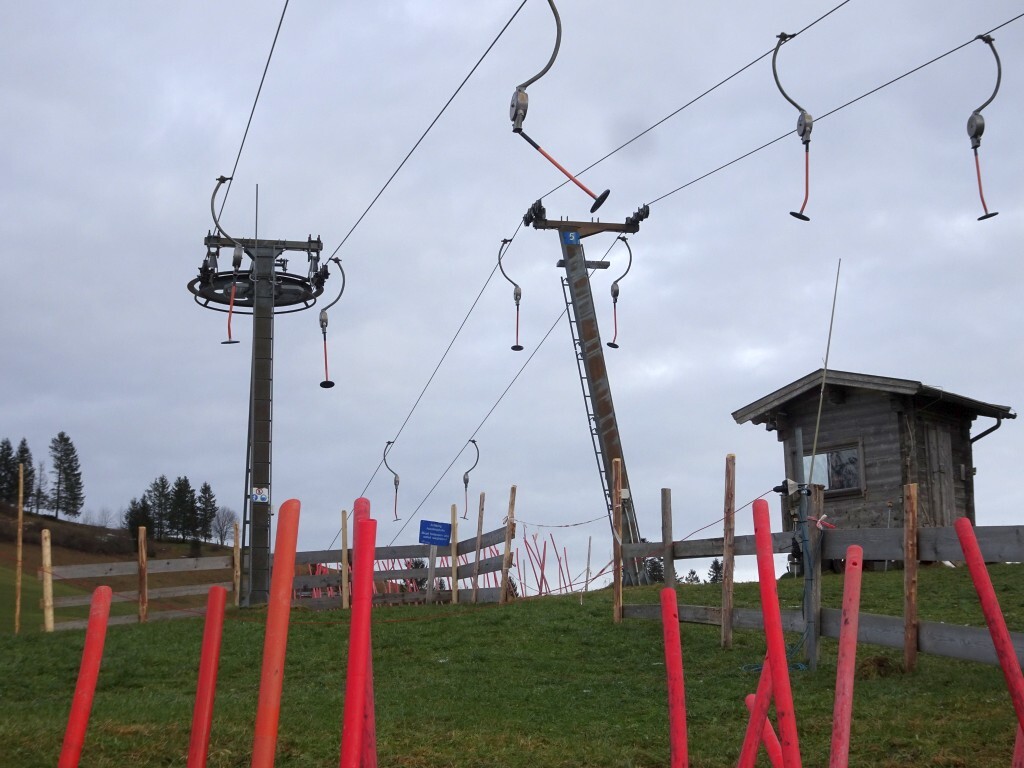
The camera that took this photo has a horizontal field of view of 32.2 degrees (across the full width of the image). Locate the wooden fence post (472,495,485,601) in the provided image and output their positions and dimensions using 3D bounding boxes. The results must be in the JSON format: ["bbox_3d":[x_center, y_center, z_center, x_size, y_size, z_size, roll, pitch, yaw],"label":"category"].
[{"bbox_3d":[-0.494,2.368,25.633,0.072,1.596,0.072,3,-10,1],"label":"wooden fence post"}]

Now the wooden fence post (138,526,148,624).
[{"bbox_3d":[-6.192,3.220,29.836,0.120,1.634,0.120,-3,-10,0],"label":"wooden fence post"}]

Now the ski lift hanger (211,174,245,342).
[{"bbox_3d":[-3.189,-1.384,19.900,0.380,1.851,0.280,1,-10,-12],"label":"ski lift hanger"}]

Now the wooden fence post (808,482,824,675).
[{"bbox_3d":[2.334,1.478,13.618,0.110,1.422,0.110,2,-10,0],"label":"wooden fence post"}]

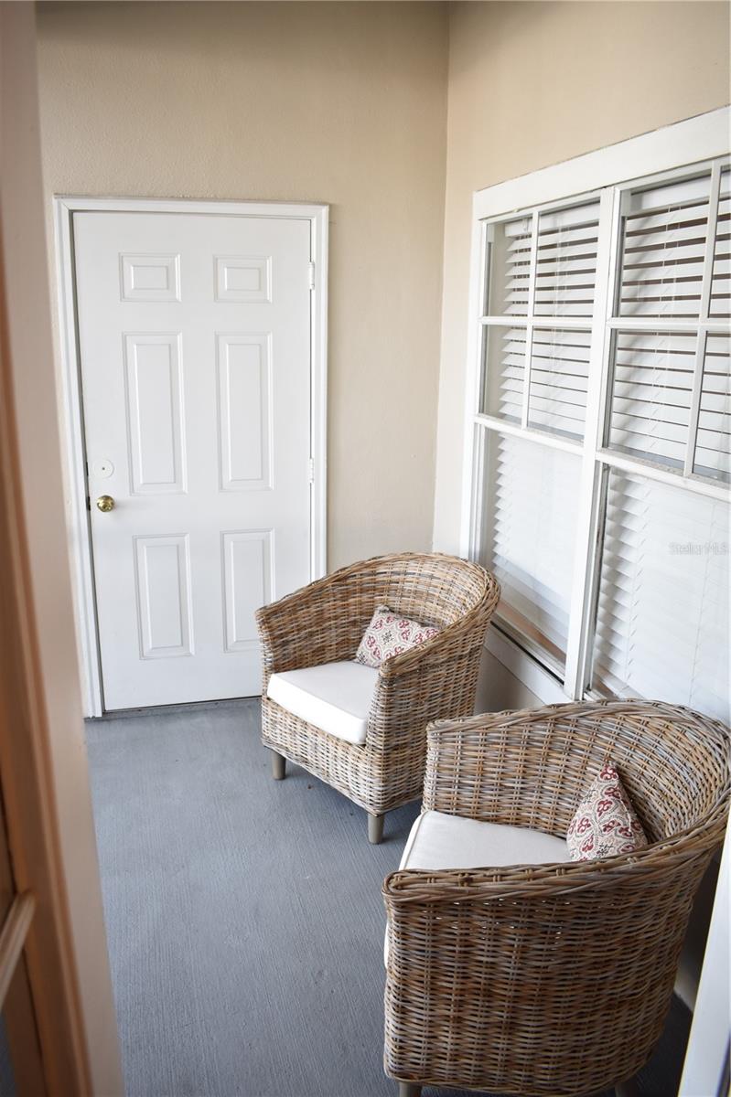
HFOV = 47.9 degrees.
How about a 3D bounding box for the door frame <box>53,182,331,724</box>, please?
[{"bbox_3d":[-0.684,-0.327,3.474,1.050,2.130,0.110,-3,15,-13],"label":"door frame"}]

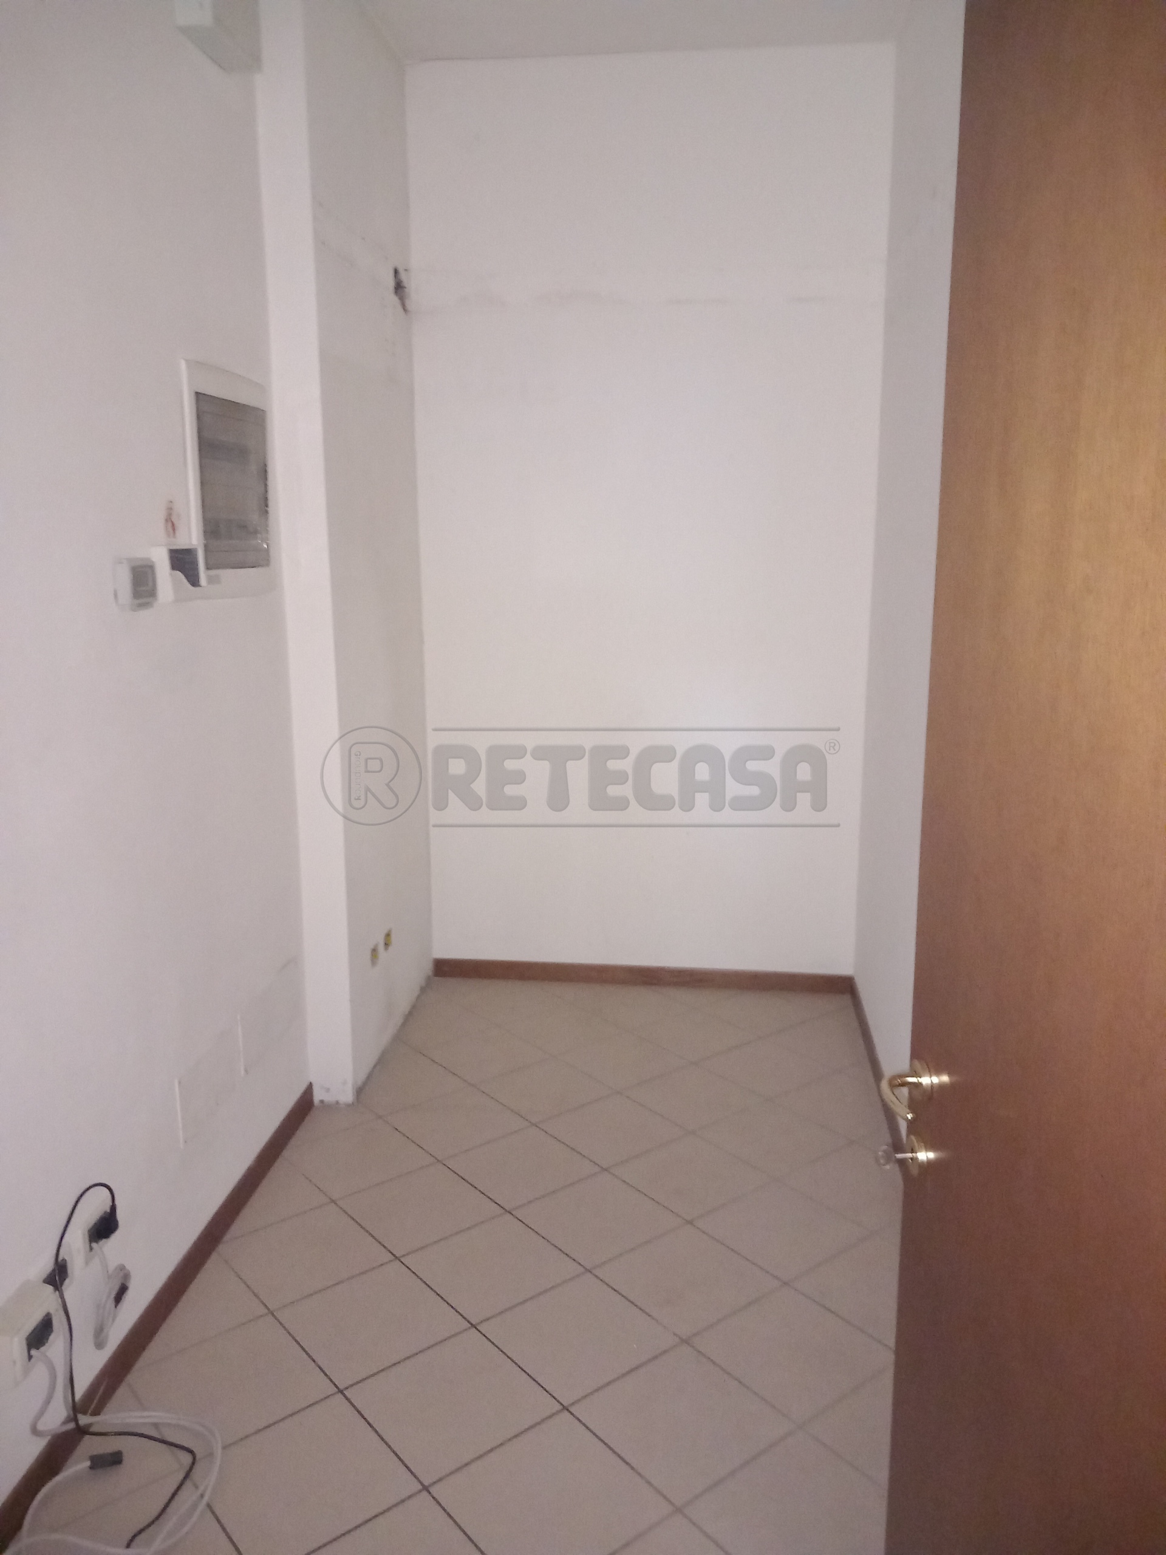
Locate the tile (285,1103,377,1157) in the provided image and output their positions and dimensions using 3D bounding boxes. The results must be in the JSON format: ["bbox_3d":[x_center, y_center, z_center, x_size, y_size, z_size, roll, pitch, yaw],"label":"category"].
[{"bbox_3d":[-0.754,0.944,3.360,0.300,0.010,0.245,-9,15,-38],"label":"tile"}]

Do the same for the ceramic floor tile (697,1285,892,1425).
[{"bbox_3d":[0.415,1.138,2.407,0.300,0.010,0.300,-9,15,-38],"label":"ceramic floor tile"}]

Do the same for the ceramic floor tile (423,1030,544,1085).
[{"bbox_3d":[-0.304,0.858,3.740,0.300,0.010,0.300,-9,15,-38],"label":"ceramic floor tile"}]

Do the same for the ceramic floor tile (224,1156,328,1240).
[{"bbox_3d":[-0.816,1.027,2.964,0.300,0.010,0.300,-9,15,-38],"label":"ceramic floor tile"}]

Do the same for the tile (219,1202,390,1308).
[{"bbox_3d":[-0.625,1.075,2.733,0.300,0.010,0.300,-9,15,-38],"label":"tile"}]

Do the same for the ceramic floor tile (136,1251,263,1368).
[{"bbox_3d":[-0.860,1.109,2.535,0.300,0.010,0.300,-9,15,-38],"label":"ceramic floor tile"}]

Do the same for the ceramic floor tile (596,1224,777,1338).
[{"bbox_3d":[0.224,1.089,2.636,0.300,0.010,0.300,-9,15,-38],"label":"ceramic floor tile"}]

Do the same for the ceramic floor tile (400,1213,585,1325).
[{"bbox_3d":[-0.200,1.085,2.690,0.301,0.010,0.301,-9,15,-38],"label":"ceramic floor tile"}]

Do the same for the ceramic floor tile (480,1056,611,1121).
[{"bbox_3d":[-0.110,0.914,3.528,0.301,0.010,0.301,-9,15,-38],"label":"ceramic floor tile"}]

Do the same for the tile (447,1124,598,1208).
[{"bbox_3d":[-0.157,0.993,3.095,0.300,0.010,0.300,-9,15,-38],"label":"tile"}]

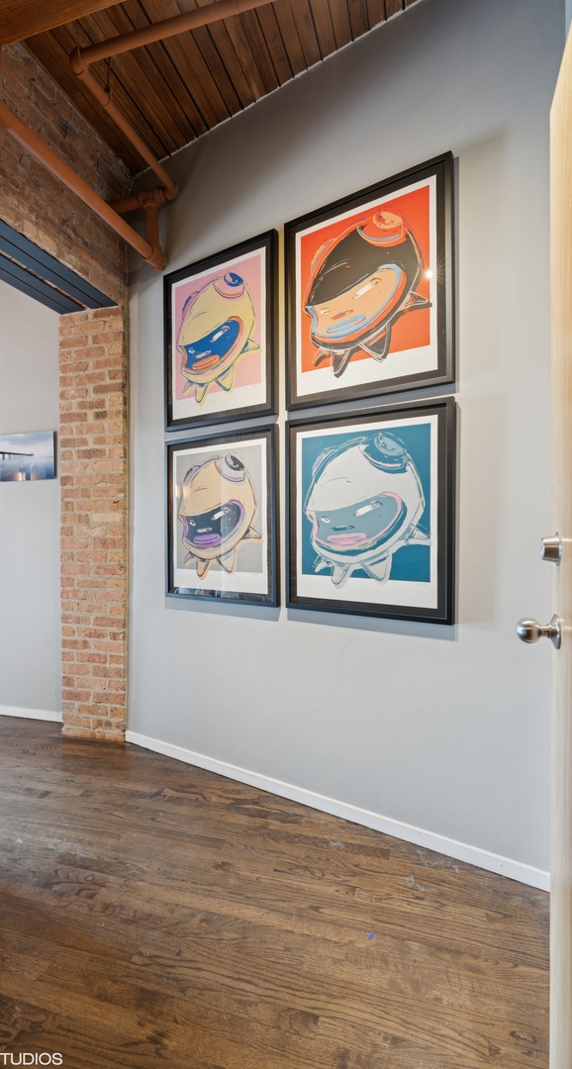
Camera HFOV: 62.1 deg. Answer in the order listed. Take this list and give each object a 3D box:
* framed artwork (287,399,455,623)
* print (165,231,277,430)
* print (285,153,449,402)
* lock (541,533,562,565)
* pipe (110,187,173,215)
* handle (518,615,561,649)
[{"bbox_3d":[0.294,-0.080,1.808,0.671,0.775,0.034,0,0,33],"label":"framed artwork"},{"bbox_3d":[-0.316,-0.895,2.195,0.671,0.775,0.034,0,0,33],"label":"print"},{"bbox_3d":[0.291,-0.900,1.801,0.671,0.775,0.034,0,0,33],"label":"print"},{"bbox_3d":[0.523,0.028,0.943,0.028,0.066,0.066,0,0,19],"label":"lock"},{"bbox_3d":[-0.718,-1.655,2.354,0.360,0.062,0.064,0,0,16],"label":"pipe"},{"bbox_3d":[0.500,0.192,0.951,0.077,0.069,0.069,0,0,19],"label":"handle"}]

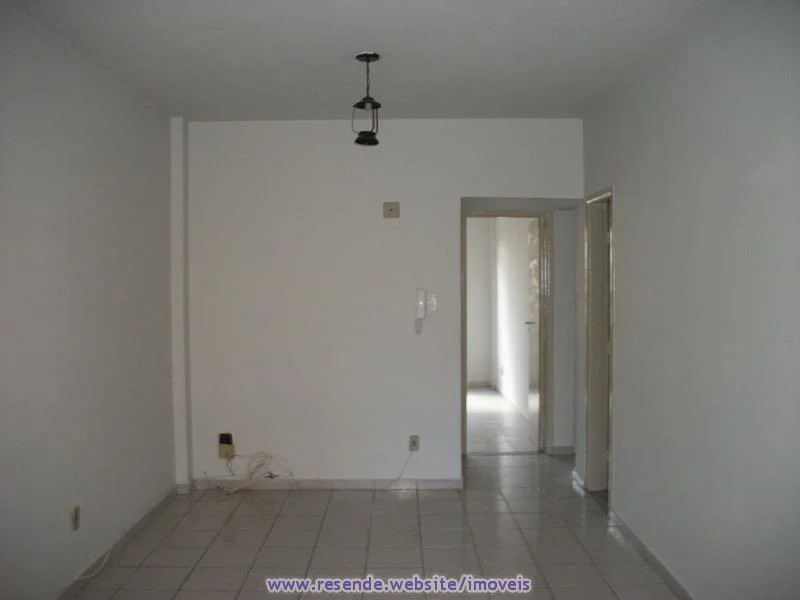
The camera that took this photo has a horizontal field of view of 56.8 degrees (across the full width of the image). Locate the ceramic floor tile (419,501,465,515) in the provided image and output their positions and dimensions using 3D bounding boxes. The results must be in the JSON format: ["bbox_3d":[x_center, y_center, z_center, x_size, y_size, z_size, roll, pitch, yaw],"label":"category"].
[{"bbox_3d":[0.280,1.414,5.034,0.307,0.010,0.285,0,2,0],"label":"ceramic floor tile"}]

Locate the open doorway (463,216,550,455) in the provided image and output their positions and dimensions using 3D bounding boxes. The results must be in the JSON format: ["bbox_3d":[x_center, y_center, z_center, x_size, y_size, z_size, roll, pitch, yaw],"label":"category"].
[{"bbox_3d":[0.927,0.304,6.469,0.771,2.088,0.140,0,2,0],"label":"open doorway"}]

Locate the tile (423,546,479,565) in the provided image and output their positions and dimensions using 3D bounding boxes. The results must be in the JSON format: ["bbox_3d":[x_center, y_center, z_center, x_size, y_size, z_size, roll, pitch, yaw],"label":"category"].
[{"bbox_3d":[0.281,1.444,4.167,0.307,0.010,0.285,0,2,0],"label":"tile"}]

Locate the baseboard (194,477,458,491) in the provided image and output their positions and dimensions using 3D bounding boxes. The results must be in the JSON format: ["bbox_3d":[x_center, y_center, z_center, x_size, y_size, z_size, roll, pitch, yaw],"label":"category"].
[{"bbox_3d":[-0.534,1.364,5.474,2.000,0.082,0.012,0,1,0],"label":"baseboard"}]

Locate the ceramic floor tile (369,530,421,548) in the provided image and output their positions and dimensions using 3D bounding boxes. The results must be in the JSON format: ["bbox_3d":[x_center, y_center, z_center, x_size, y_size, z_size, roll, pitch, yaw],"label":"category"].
[{"bbox_3d":[-0.027,1.420,4.396,0.305,0.008,0.298,0,2,0],"label":"ceramic floor tile"}]

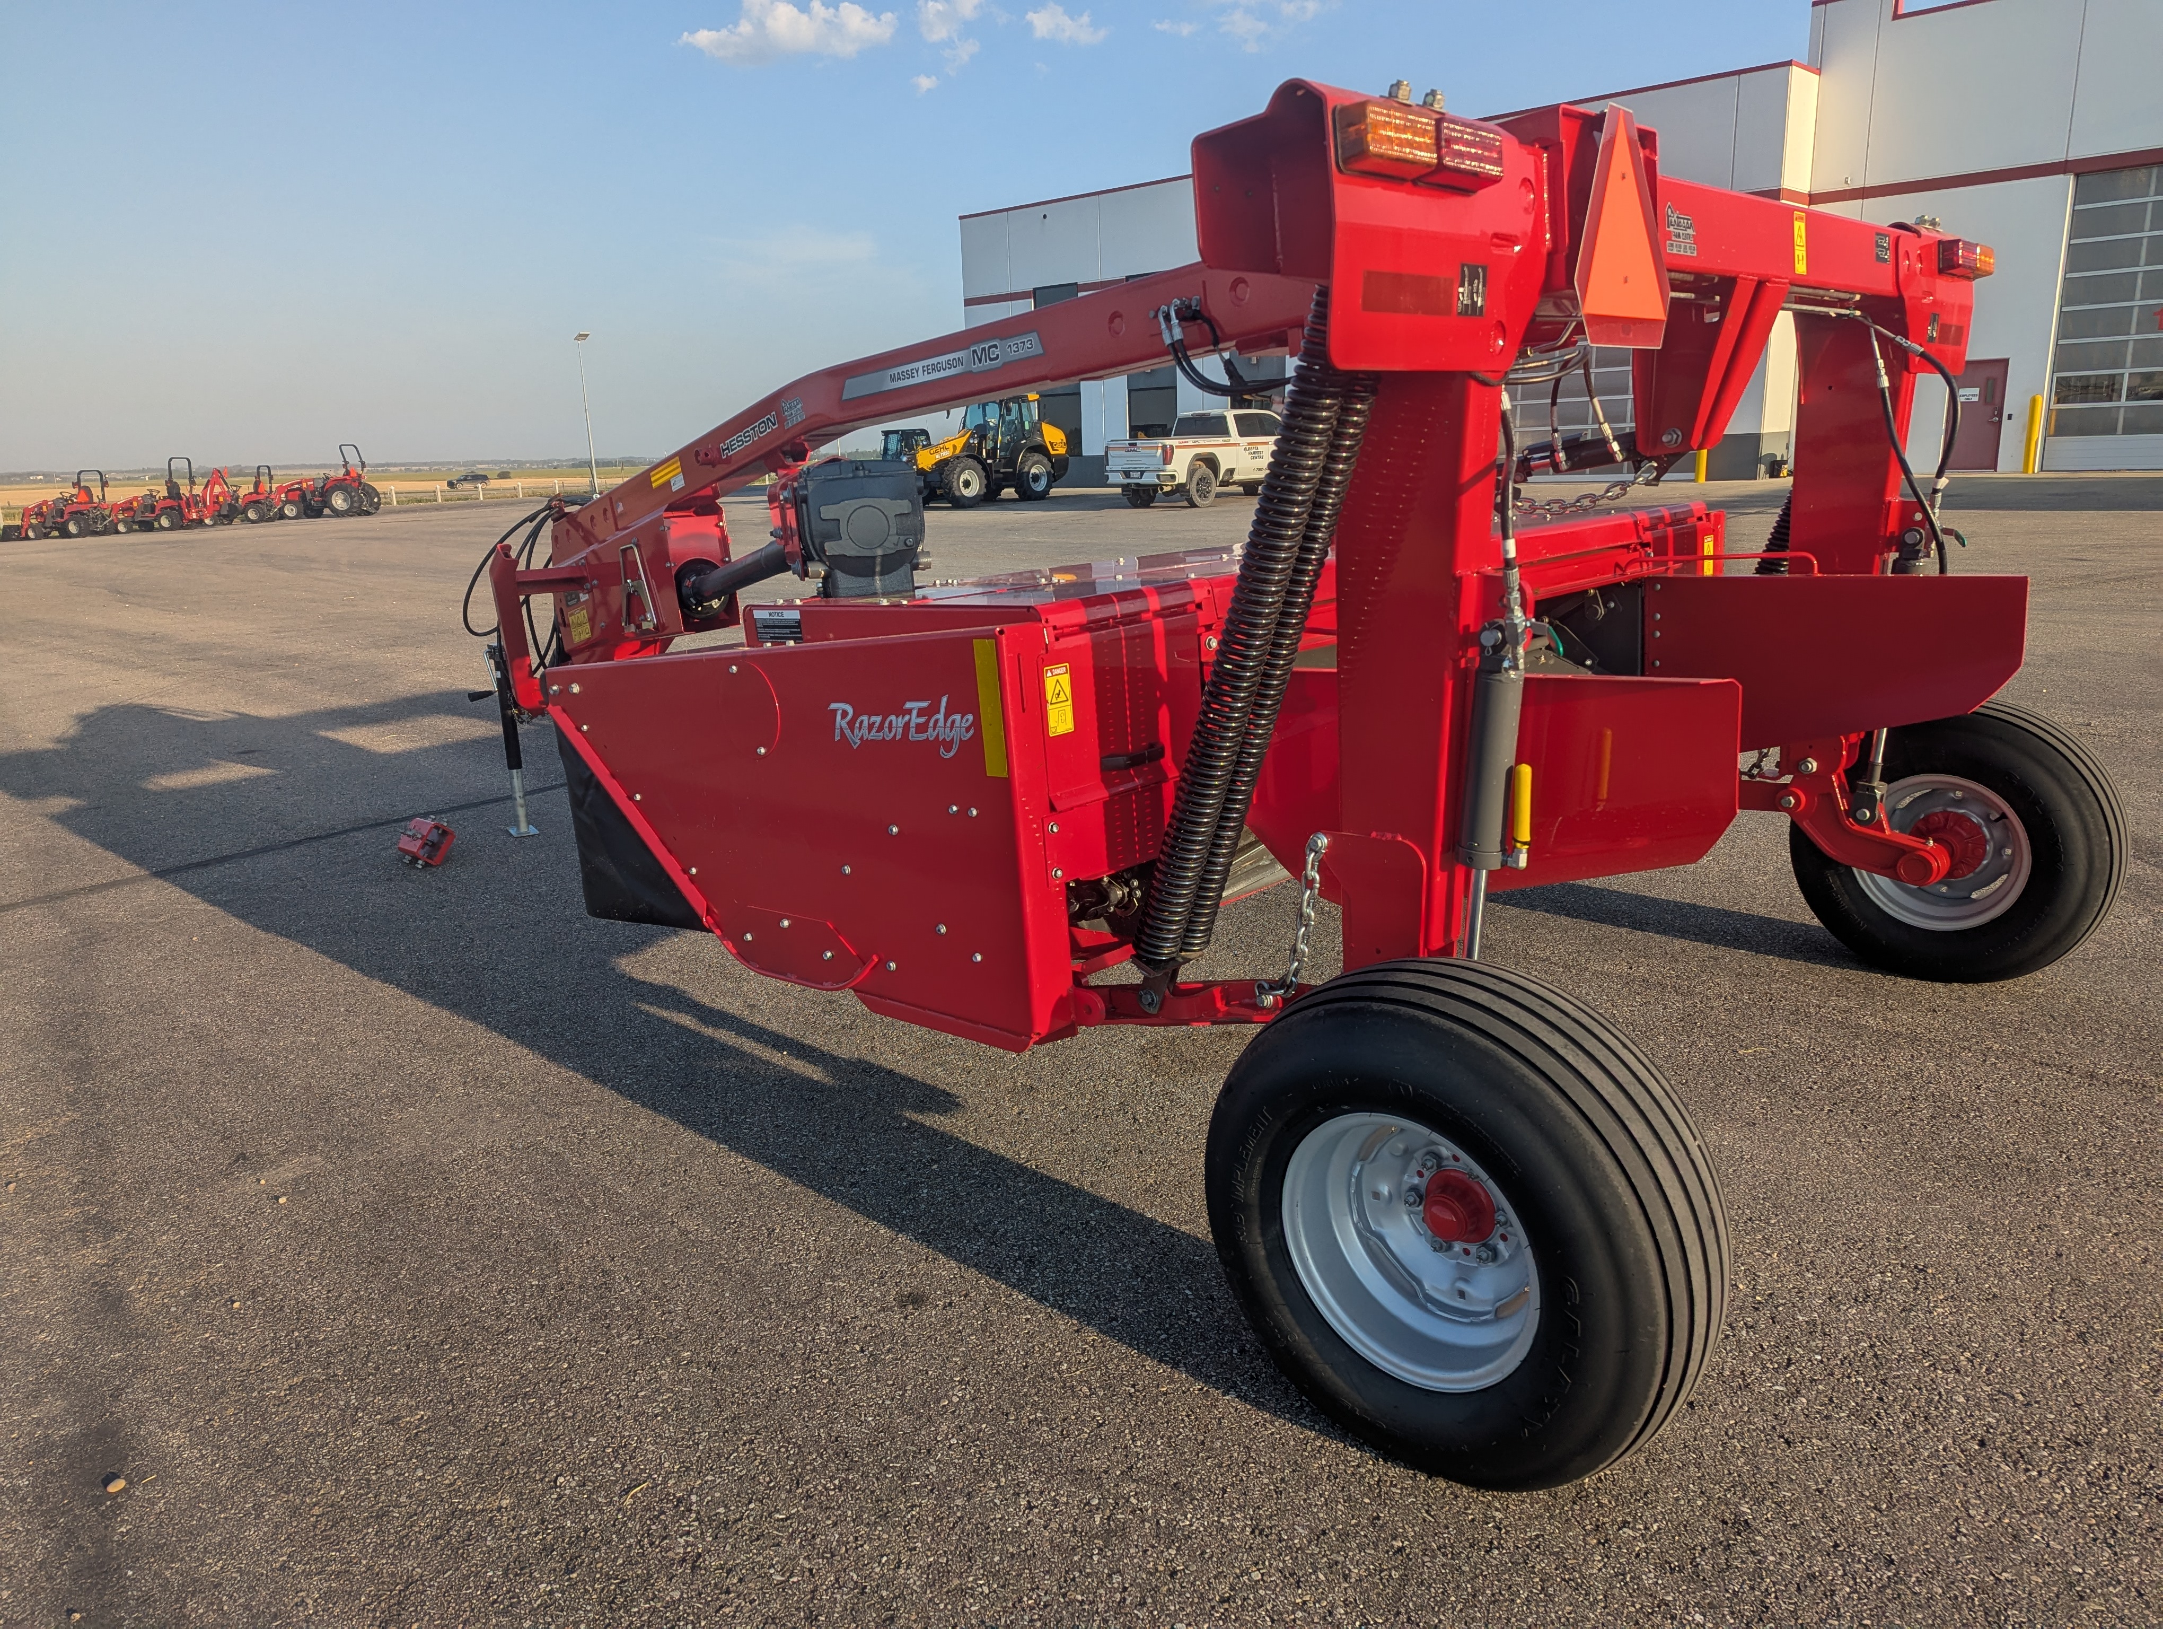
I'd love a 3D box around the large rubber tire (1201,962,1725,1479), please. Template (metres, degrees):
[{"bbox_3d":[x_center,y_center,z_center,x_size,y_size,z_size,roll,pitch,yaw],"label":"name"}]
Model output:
[{"bbox_3d":[0.554,0.602,2.246,0.787,0.787,0.335,11,19,43],"label":"large rubber tire"}]

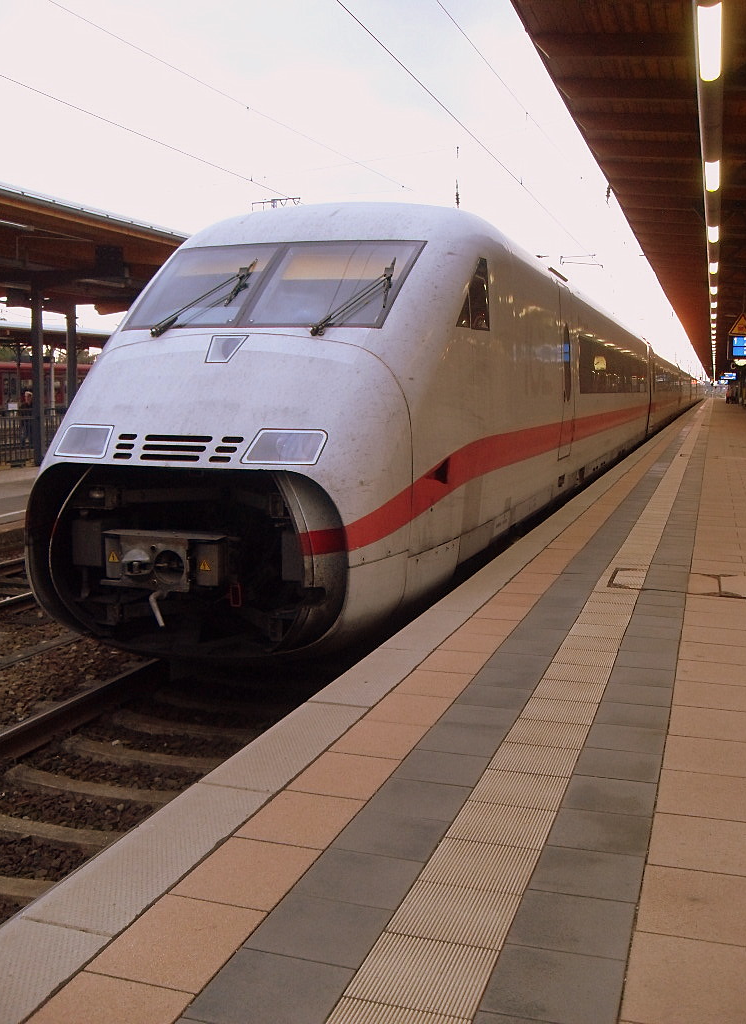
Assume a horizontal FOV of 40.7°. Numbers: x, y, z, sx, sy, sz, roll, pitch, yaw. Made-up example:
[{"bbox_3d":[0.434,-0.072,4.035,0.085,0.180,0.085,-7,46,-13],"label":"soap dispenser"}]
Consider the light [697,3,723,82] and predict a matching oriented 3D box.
[{"bbox_3d":[2.259,-3.153,6.716,0.140,0.130,1.530,3,7,19],"label":"light"}]

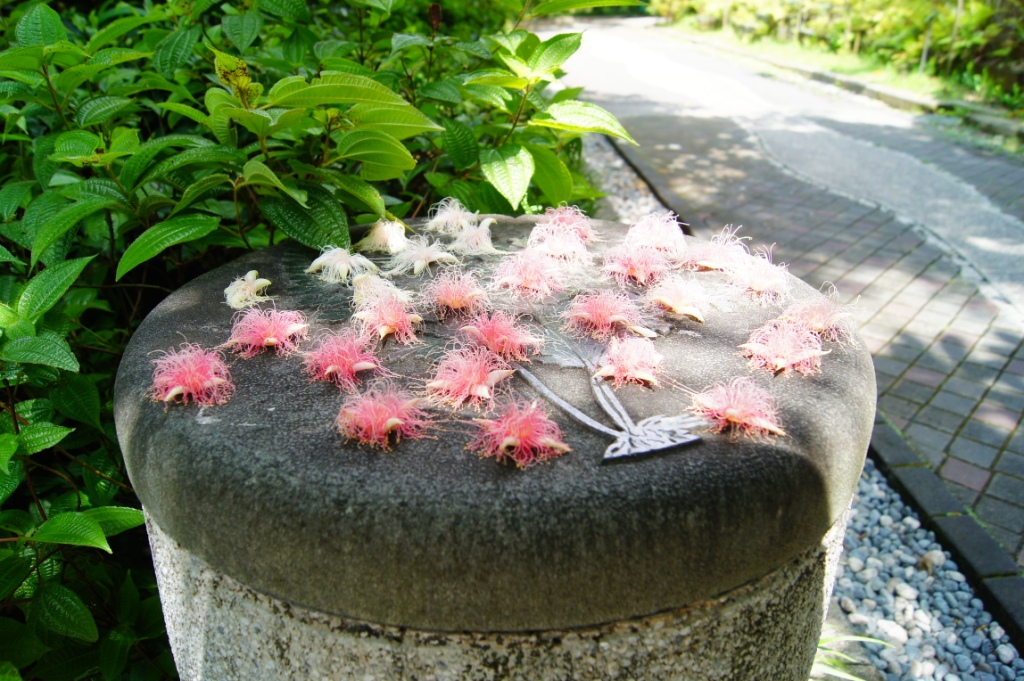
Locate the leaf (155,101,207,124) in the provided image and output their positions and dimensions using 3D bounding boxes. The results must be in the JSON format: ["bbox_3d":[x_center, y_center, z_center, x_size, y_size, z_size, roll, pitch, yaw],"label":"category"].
[{"bbox_3d":[-0.387,-0.271,0.920,0.070,0.018,0.034,-2,46,-28],"label":"leaf"}]

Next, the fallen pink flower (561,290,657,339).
[{"bbox_3d":[0.079,-0.026,0.622,0.075,0.025,0.052,3,25,7],"label":"fallen pink flower"}]

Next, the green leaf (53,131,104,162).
[{"bbox_3d":[-0.436,-0.195,0.770,0.052,0.018,0.038,-7,66,-18],"label":"green leaf"}]

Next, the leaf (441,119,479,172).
[{"bbox_3d":[-0.070,-0.263,1.030,0.045,0.078,0.012,-18,-8,-3],"label":"leaf"}]

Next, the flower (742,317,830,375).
[{"bbox_3d":[0.192,0.000,0.537,0.059,0.028,0.059,1,24,0],"label":"flower"}]

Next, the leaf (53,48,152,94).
[{"bbox_3d":[-0.454,-0.298,0.850,0.108,0.018,0.042,-28,60,2],"label":"leaf"}]

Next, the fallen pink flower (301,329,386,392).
[{"bbox_3d":[-0.111,0.007,0.502,0.053,0.029,0.053,1,24,0],"label":"fallen pink flower"}]

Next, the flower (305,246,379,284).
[{"bbox_3d":[-0.144,-0.067,0.643,0.062,0.022,0.056,-6,25,-12],"label":"flower"}]

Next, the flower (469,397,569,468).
[{"bbox_3d":[0.004,0.044,0.398,0.053,0.022,0.048,0,24,1],"label":"flower"}]

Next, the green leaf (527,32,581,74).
[{"bbox_3d":[0.052,-0.363,0.970,0.075,0.018,0.038,-36,40,-15],"label":"green leaf"}]

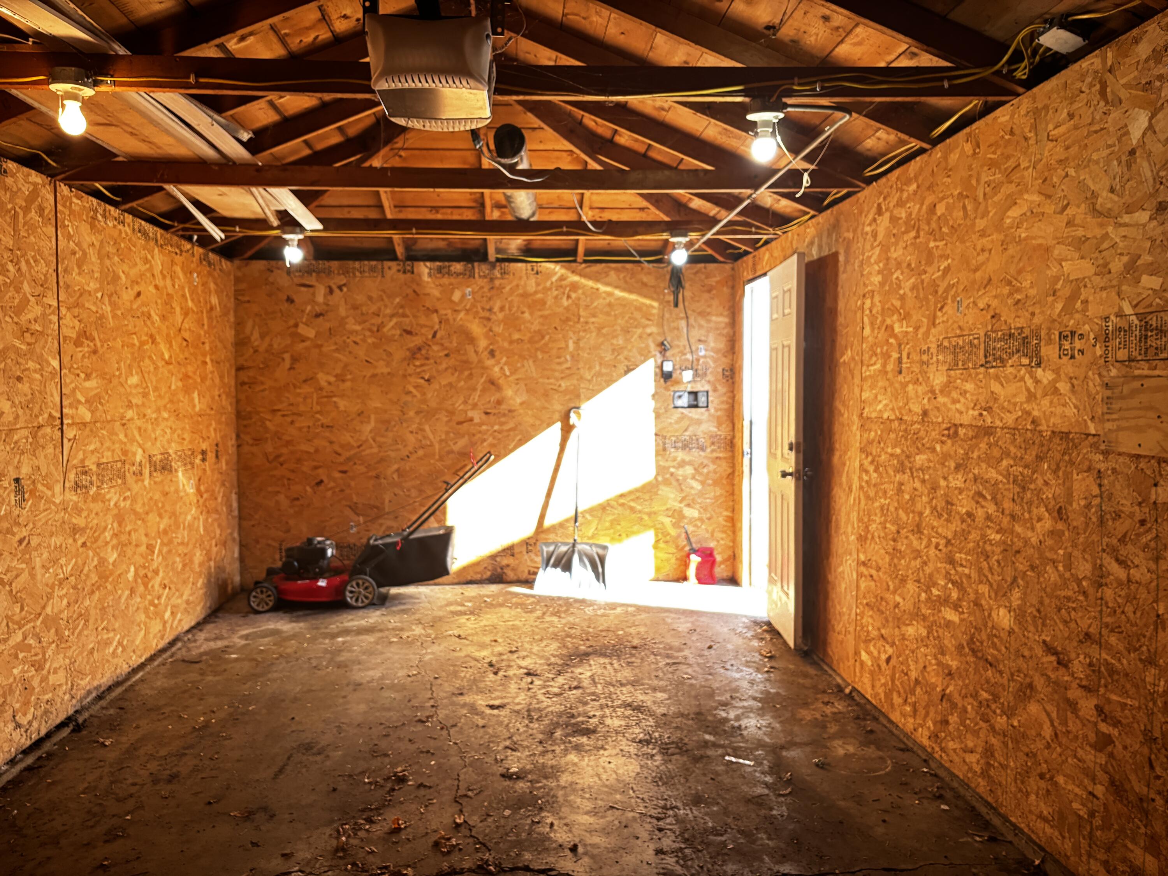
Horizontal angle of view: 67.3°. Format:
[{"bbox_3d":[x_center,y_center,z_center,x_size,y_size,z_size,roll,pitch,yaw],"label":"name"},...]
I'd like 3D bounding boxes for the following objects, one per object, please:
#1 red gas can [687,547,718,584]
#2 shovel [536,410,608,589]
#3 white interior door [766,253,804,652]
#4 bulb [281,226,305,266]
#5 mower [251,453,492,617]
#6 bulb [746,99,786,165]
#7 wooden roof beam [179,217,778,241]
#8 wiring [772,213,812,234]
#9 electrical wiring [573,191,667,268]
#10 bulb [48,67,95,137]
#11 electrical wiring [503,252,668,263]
[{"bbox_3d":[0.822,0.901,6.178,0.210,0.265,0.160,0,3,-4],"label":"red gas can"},{"bbox_3d":[-0.087,0.415,6.061,0.490,1.270,0.170,0,-2,-4],"label":"shovel"},{"bbox_3d":[1.108,0.059,4.893,0.047,2.035,0.800,0,3,0],"label":"white interior door"},{"bbox_3d":[-1.604,-1.060,4.842,0.120,0.200,0.120,0,3,-4],"label":"bulb"},{"bbox_3d":[-1.356,0.592,5.752,1.530,0.960,0.560,0,3,-4],"label":"mower"},{"bbox_3d":[0.544,-0.920,2.635,0.115,0.186,0.115,0,3,-4],"label":"bulb"},{"bbox_3d":[-0.556,-1.197,5.006,3.430,0.092,0.045,0,3,-4],"label":"wooden roof beam"},{"bbox_3d":[1.136,-1.180,4.796,0.080,0.070,0.580,0,3,-4],"label":"wiring"},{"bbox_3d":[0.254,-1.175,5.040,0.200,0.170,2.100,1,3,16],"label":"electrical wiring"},{"bbox_3d":[-1.407,-0.923,2.414,0.117,0.193,0.117,0,3,-4],"label":"bulb"},{"bbox_3d":[0.009,-1.259,6.131,1.170,0.070,0.035,0,3,-4],"label":"electrical wiring"}]

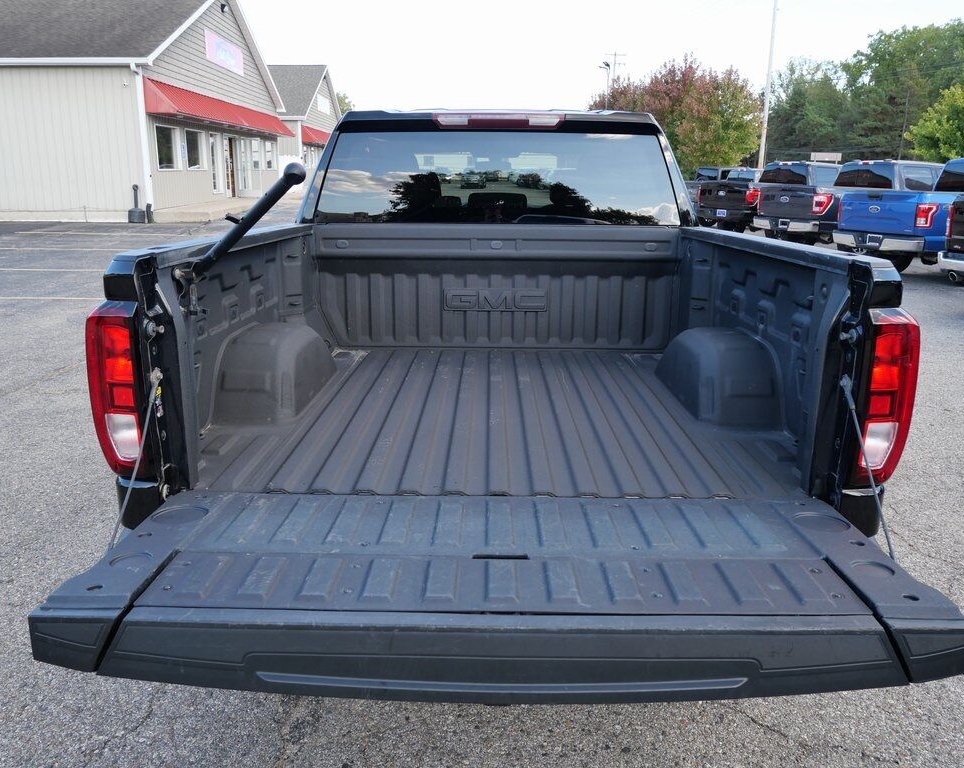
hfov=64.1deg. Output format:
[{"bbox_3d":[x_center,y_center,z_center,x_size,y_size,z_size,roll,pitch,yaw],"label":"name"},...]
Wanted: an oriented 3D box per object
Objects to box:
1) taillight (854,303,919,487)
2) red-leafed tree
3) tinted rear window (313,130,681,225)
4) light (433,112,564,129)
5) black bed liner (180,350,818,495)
[{"bbox_3d":[0.922,0.036,1.812,0.155,0.410,0.200,1,14,1],"label":"taillight"},{"bbox_3d":[9.708,-12.670,39.025,8.705,7.339,8.096,0,15,0],"label":"red-leafed tree"},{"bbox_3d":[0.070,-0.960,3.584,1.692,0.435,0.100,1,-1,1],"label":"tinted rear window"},{"bbox_3d":[0.078,-1.238,3.612,0.620,0.070,0.070,1,14,1],"label":"light"},{"bbox_3d":[0.052,0.054,2.698,1.600,0.080,1.770,1,14,1],"label":"black bed liner"}]

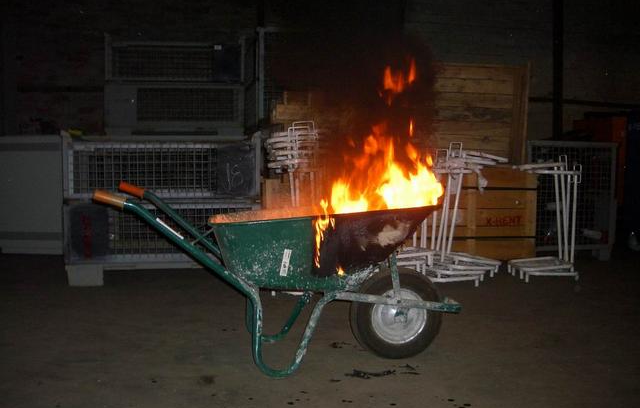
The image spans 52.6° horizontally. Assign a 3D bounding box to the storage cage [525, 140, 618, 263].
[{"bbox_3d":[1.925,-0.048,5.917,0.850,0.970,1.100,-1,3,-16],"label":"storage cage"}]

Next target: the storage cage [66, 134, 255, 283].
[{"bbox_3d":[-1.039,0.017,4.552,1.240,0.970,0.835,0,3,-4],"label":"storage cage"}]

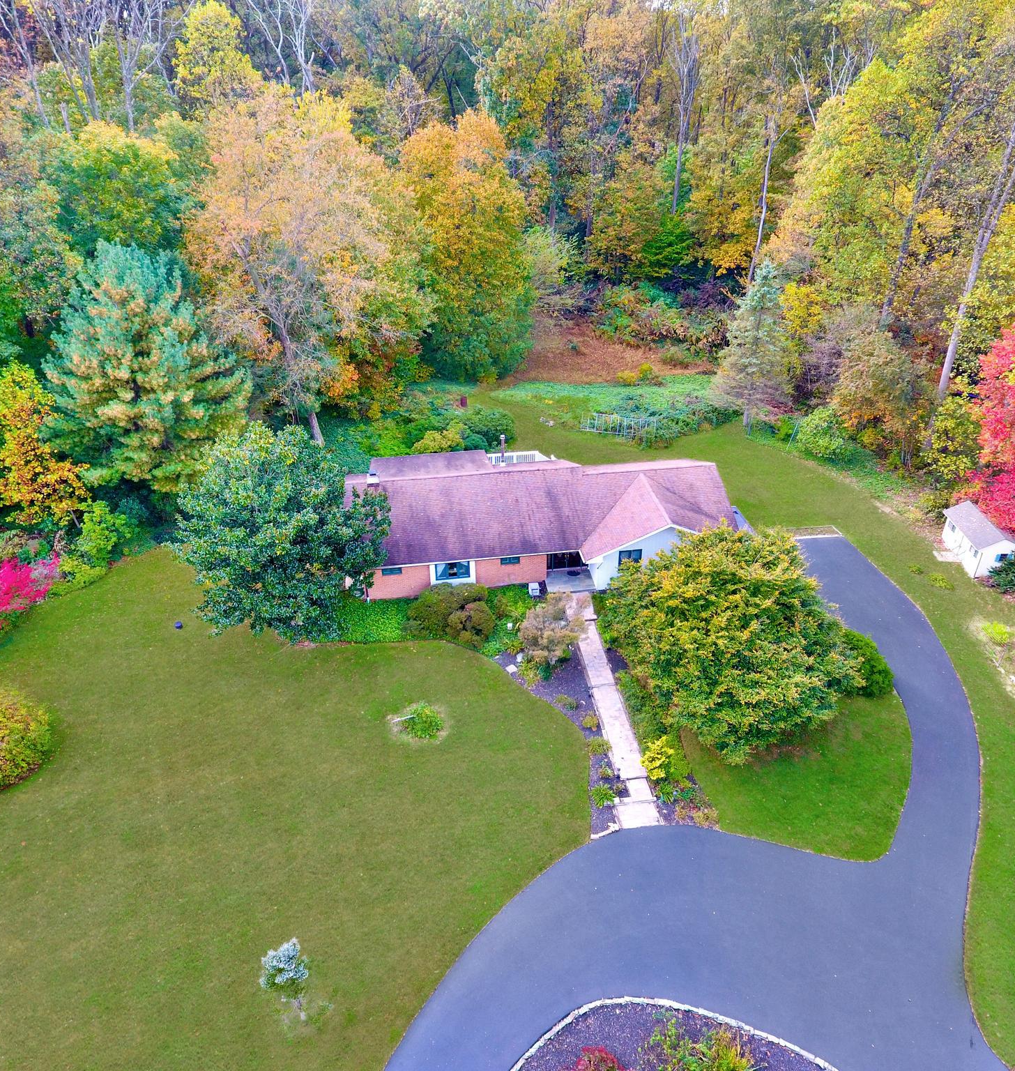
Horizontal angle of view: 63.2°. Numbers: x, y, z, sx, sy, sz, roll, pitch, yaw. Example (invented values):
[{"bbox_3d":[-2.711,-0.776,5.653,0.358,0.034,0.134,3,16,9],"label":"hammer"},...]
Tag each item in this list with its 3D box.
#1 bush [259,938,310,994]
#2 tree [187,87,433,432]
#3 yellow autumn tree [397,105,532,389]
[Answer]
[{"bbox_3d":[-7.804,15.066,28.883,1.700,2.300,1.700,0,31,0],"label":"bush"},{"bbox_3d":[-14.960,-19.570,64.260,17.720,26.940,17.720,-1,31,0],"label":"tree"},{"bbox_3d":[-3.710,-25.940,76.200,12.260,23.810,12.260,-1,31,0],"label":"yellow autumn tree"}]

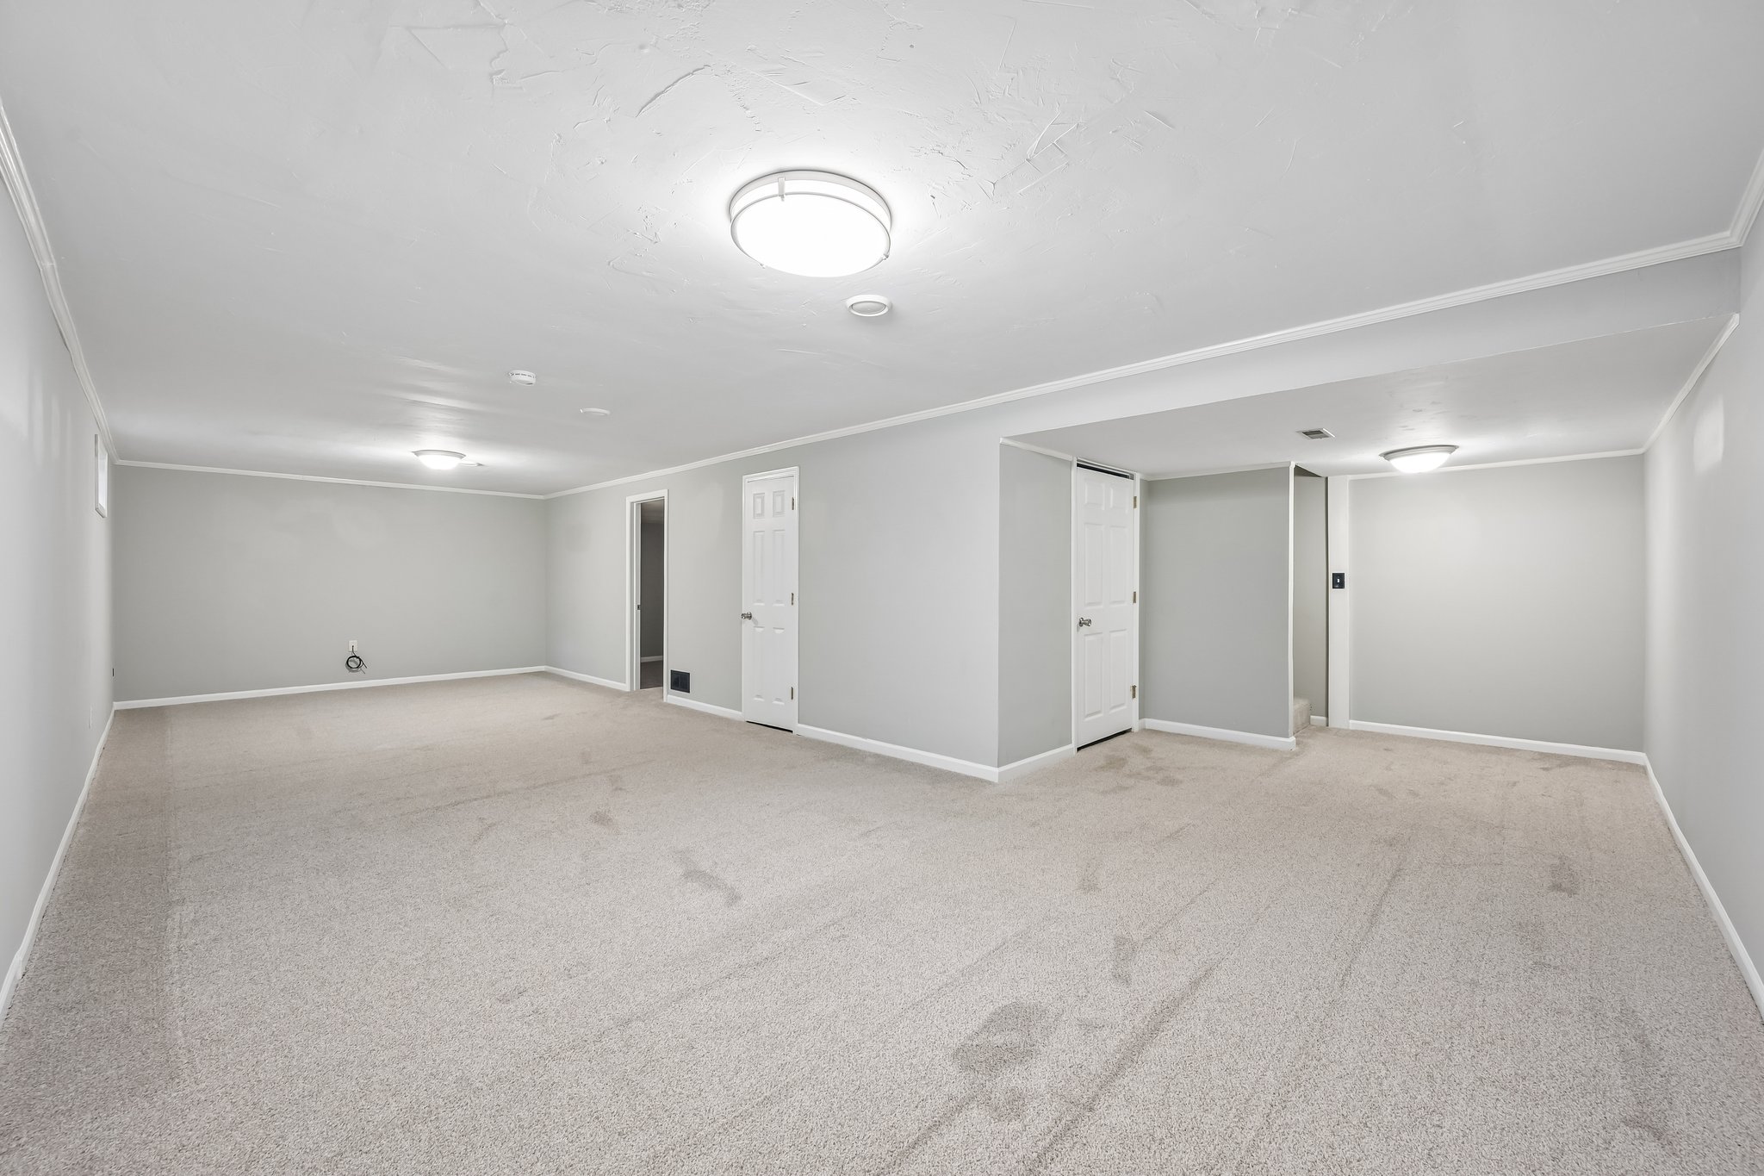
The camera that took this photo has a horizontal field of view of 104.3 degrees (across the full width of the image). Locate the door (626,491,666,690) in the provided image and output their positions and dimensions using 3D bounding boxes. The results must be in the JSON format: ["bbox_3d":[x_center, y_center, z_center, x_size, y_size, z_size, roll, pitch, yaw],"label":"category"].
[{"bbox_3d":[-2.464,0.080,7.222,0.900,2.120,0.100,0,1,44],"label":"door"}]

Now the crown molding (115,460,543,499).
[{"bbox_3d":[-5.819,-1.181,7.769,0.045,0.060,3.850,0,1,44],"label":"crown molding"}]

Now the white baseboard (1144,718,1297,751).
[{"bbox_3d":[2.565,1.120,5.266,1.070,0.080,0.020,0,1,44],"label":"white baseboard"}]

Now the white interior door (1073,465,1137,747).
[{"bbox_3d":[1.698,0.140,5.215,0.050,2.030,0.920,0,1,44],"label":"white interior door"}]

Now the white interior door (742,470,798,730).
[{"bbox_3d":[-0.903,0.109,5.659,0.730,2.090,0.060,0,1,44],"label":"white interior door"}]

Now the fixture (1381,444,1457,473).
[{"bbox_3d":[3.540,-0.833,4.530,0.400,0.125,0.400,0,1,44],"label":"fixture"}]

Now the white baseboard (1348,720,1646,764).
[{"bbox_3d":[4.410,1.124,5.047,1.630,0.080,0.020,0,1,44],"label":"white baseboard"}]

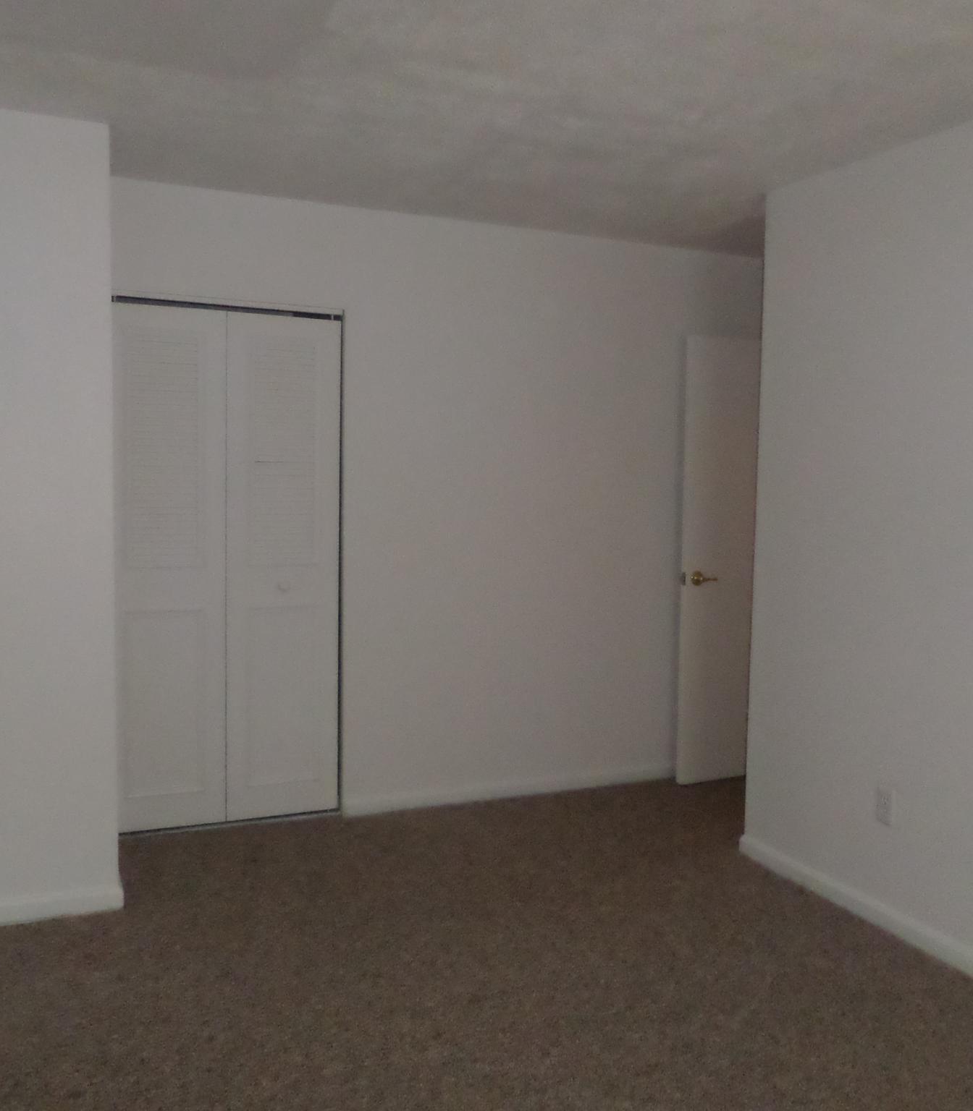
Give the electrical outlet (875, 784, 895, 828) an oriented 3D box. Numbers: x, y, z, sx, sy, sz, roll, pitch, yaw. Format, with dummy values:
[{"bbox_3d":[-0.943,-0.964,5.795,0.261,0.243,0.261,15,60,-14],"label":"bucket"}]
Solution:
[{"bbox_3d":[1.257,0.793,3.245,0.012,0.116,0.075,-1,5,-24],"label":"electrical outlet"}]

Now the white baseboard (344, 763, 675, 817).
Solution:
[{"bbox_3d":[0.148,1.024,4.524,1.610,0.090,0.022,-1,5,-24],"label":"white baseboard"}]

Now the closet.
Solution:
[{"bbox_3d":[-1.083,0.038,4.127,0.900,2.020,0.500,-1,5,-24],"label":"closet"}]

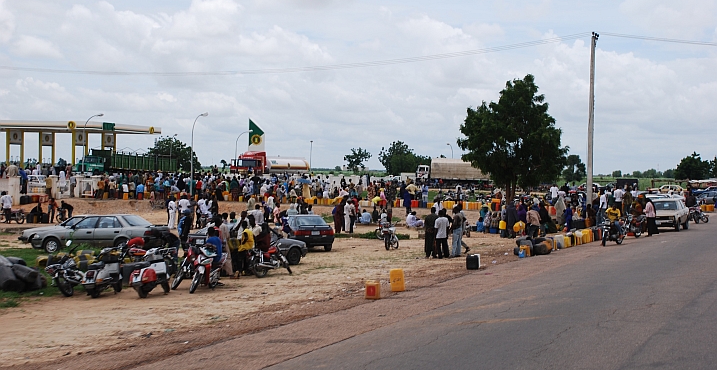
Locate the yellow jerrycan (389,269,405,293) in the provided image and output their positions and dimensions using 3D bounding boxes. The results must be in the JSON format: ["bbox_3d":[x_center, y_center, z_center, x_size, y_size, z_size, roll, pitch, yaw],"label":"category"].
[{"bbox_3d":[0.795,1.966,23.400,0.270,0.465,0.250,-4,1,6],"label":"yellow jerrycan"}]

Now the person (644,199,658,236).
[{"bbox_3d":[12.245,1.367,47.500,0.500,1.630,0.480,1,1,6],"label":"person"}]

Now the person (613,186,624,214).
[{"bbox_3d":[13.725,0.897,60.000,0.500,1.720,0.330,1,1,12],"label":"person"}]

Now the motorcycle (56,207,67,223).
[{"bbox_3d":[-16.244,1.658,62.800,0.720,1.050,1.900,1,1,14],"label":"motorcycle"}]

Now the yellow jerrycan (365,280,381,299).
[{"bbox_3d":[0.295,2.152,23.300,0.250,0.385,0.250,1,1,18],"label":"yellow jerrycan"}]

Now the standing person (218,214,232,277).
[{"bbox_3d":[-3.614,1.634,31.000,0.520,1.740,0.380,1,1,9],"label":"standing person"}]

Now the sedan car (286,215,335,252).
[{"bbox_3d":[-2.197,2.033,48.452,1.690,1.400,4.390,1,1,-9],"label":"sedan car"}]

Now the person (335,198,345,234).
[{"bbox_3d":[-0.903,1.449,54.000,0.500,1.730,0.360,1,1,27],"label":"person"}]

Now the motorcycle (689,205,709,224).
[{"bbox_3d":[18.751,1.622,62.500,0.720,1.050,1.900,1,1,-37],"label":"motorcycle"}]

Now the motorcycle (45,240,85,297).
[{"bbox_3d":[-6.863,1.988,26.900,0.750,1.200,1.950,1,1,14],"label":"motorcycle"}]

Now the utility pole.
[{"bbox_3d":[12.284,-2.824,60.000,0.420,10.350,0.360,2,1,30],"label":"utility pole"}]

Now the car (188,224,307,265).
[{"bbox_3d":[-3.844,2.154,40.636,4.250,1.390,1.660,1,1,-41],"label":"car"}]

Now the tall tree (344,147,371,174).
[{"bbox_3d":[-0.207,-3.916,235.000,6.300,7.700,6.000,1,1,0],"label":"tall tree"}]

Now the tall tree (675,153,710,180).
[{"bbox_3d":[61.710,-2.698,210.000,6.700,7.200,6.500,1,1,0],"label":"tall tree"}]

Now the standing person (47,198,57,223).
[{"bbox_3d":[-16.730,1.418,62.000,0.450,1.420,0.460,1,1,6],"label":"standing person"}]

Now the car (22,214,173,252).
[{"bbox_3d":[-8.813,1.569,38.600,4.450,1.380,1.690,1,1,11],"label":"car"}]

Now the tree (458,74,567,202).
[{"bbox_3d":[7.723,-1.830,57.000,5.400,7.400,5.200,1,1,0],"label":"tree"}]

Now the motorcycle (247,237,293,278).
[{"bbox_3d":[-2.445,1.974,31.400,0.750,1.080,1.950,2,1,41],"label":"motorcycle"}]

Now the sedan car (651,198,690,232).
[{"bbox_3d":[14.652,1.413,54.042,1.670,1.450,4.400,2,1,24],"label":"sedan car"}]

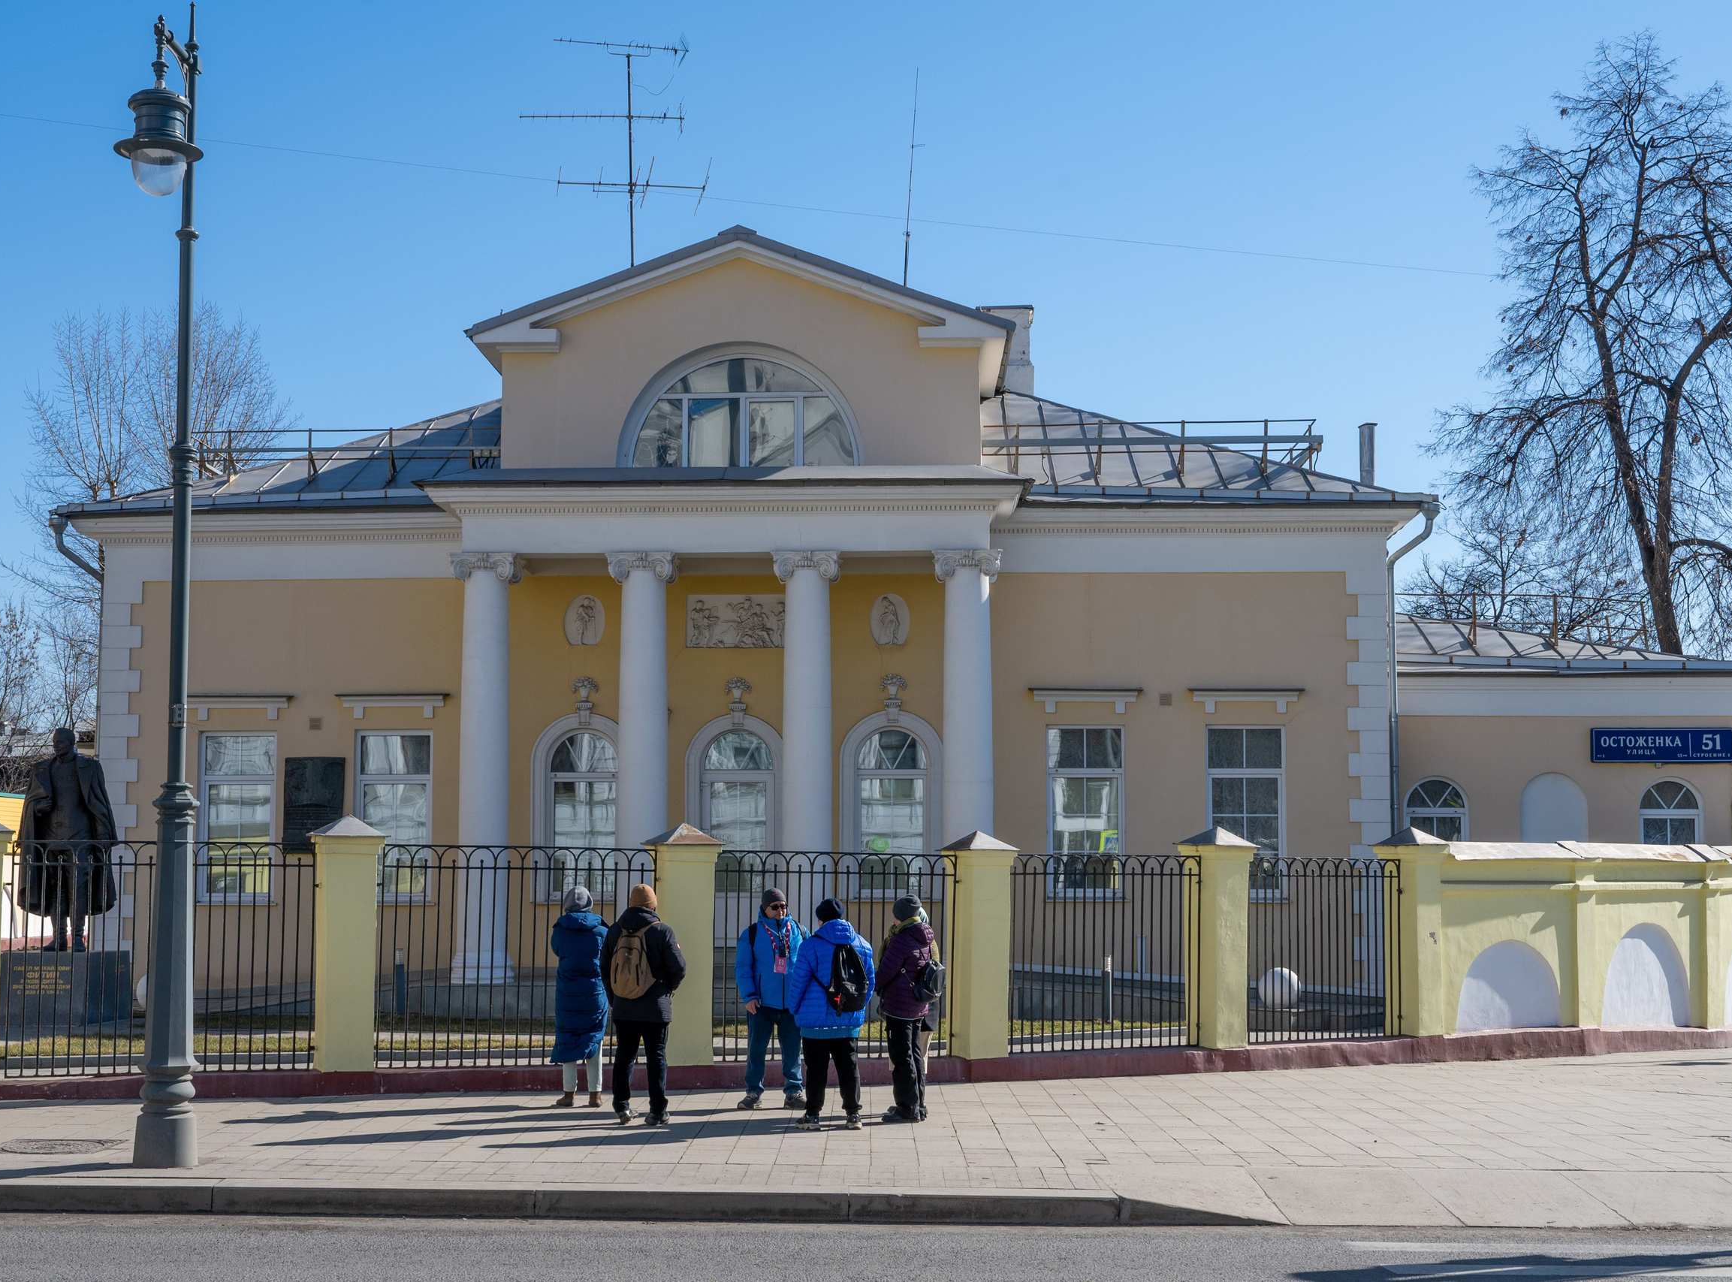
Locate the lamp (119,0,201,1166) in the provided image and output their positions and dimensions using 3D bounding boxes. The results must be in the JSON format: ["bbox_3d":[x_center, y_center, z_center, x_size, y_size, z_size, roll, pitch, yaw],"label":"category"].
[{"bbox_3d":[-4.414,-0.467,11.654,0.540,7.402,0.900,0,-5,6],"label":"lamp"}]

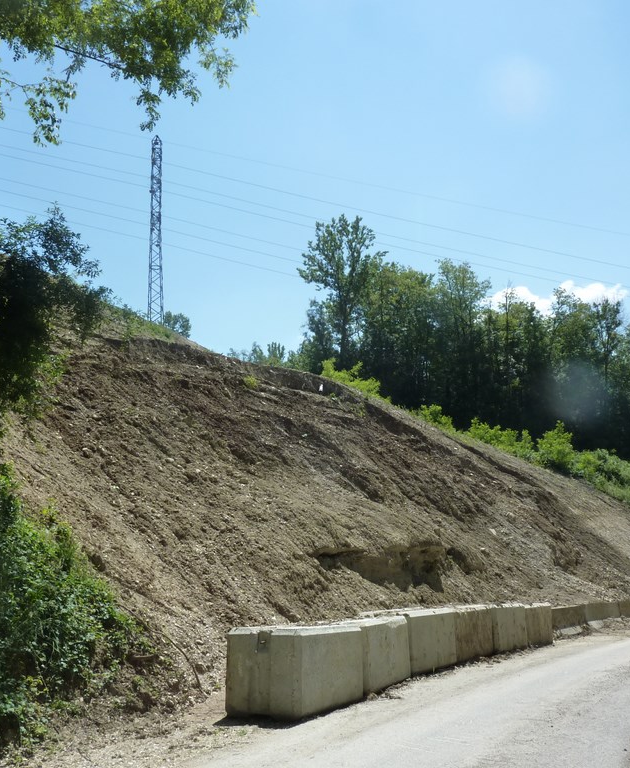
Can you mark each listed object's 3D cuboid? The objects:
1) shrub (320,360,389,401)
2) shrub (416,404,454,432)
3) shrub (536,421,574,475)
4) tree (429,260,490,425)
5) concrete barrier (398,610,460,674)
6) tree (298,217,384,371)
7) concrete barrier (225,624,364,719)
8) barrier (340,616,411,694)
[{"bbox_3d":[2.564,-0.227,48.000,4.407,2.596,3.085,-1,-15,0],"label":"shrub"},{"bbox_3d":[8.241,2.379,51.000,2.542,1.931,2.542,-1,-15,0],"label":"shrub"},{"bbox_3d":[18.212,4.884,56.000,2.938,3.938,2.938,-1,-15,0],"label":"shrub"},{"bbox_3d":[12.115,-2.892,62.000,4.880,14.924,4.880,-1,-15,0],"label":"tree"},{"bbox_3d":[1.770,4.729,13.730,0.999,0.970,1.940,-11,-18,32],"label":"concrete barrier"},{"bbox_3d":[2.150,-6.775,60.000,6.926,13.955,6.926,-1,-15,0],"label":"tree"},{"bbox_3d":[-0.229,3.766,9.897,1.048,0.970,1.891,-9,-17,28],"label":"concrete barrier"},{"bbox_3d":[0.738,4.367,12.072,0.999,0.970,1.940,-8,-17,26],"label":"barrier"}]

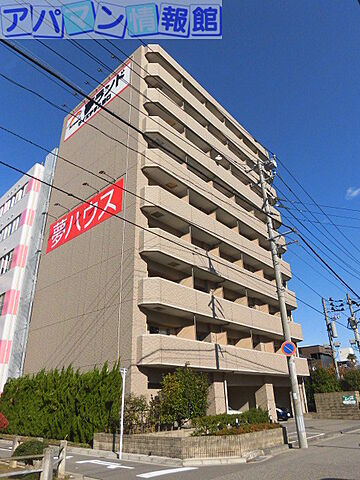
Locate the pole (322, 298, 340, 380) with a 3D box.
[{"bbox_3d":[15.326,10.968,33.267,0.420,10.450,0.420,-22,-33,36],"label":"pole"}]

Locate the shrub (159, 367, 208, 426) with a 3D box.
[{"bbox_3d":[0.105,6.466,13.757,2.000,2.300,1.900,-2,-26,0],"label":"shrub"}]

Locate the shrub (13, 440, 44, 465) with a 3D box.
[{"bbox_3d":[-4.240,5.983,9.318,0.880,0.640,0.850,-2,-26,0],"label":"shrub"}]

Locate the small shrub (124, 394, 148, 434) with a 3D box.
[{"bbox_3d":[-1.615,6.454,12.323,0.950,1.330,0.900,-2,-26,0],"label":"small shrub"}]

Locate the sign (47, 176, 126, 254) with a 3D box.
[{"bbox_3d":[-7.087,-1.473,23.889,9.050,2.560,0.120,-22,-33,36],"label":"sign"}]

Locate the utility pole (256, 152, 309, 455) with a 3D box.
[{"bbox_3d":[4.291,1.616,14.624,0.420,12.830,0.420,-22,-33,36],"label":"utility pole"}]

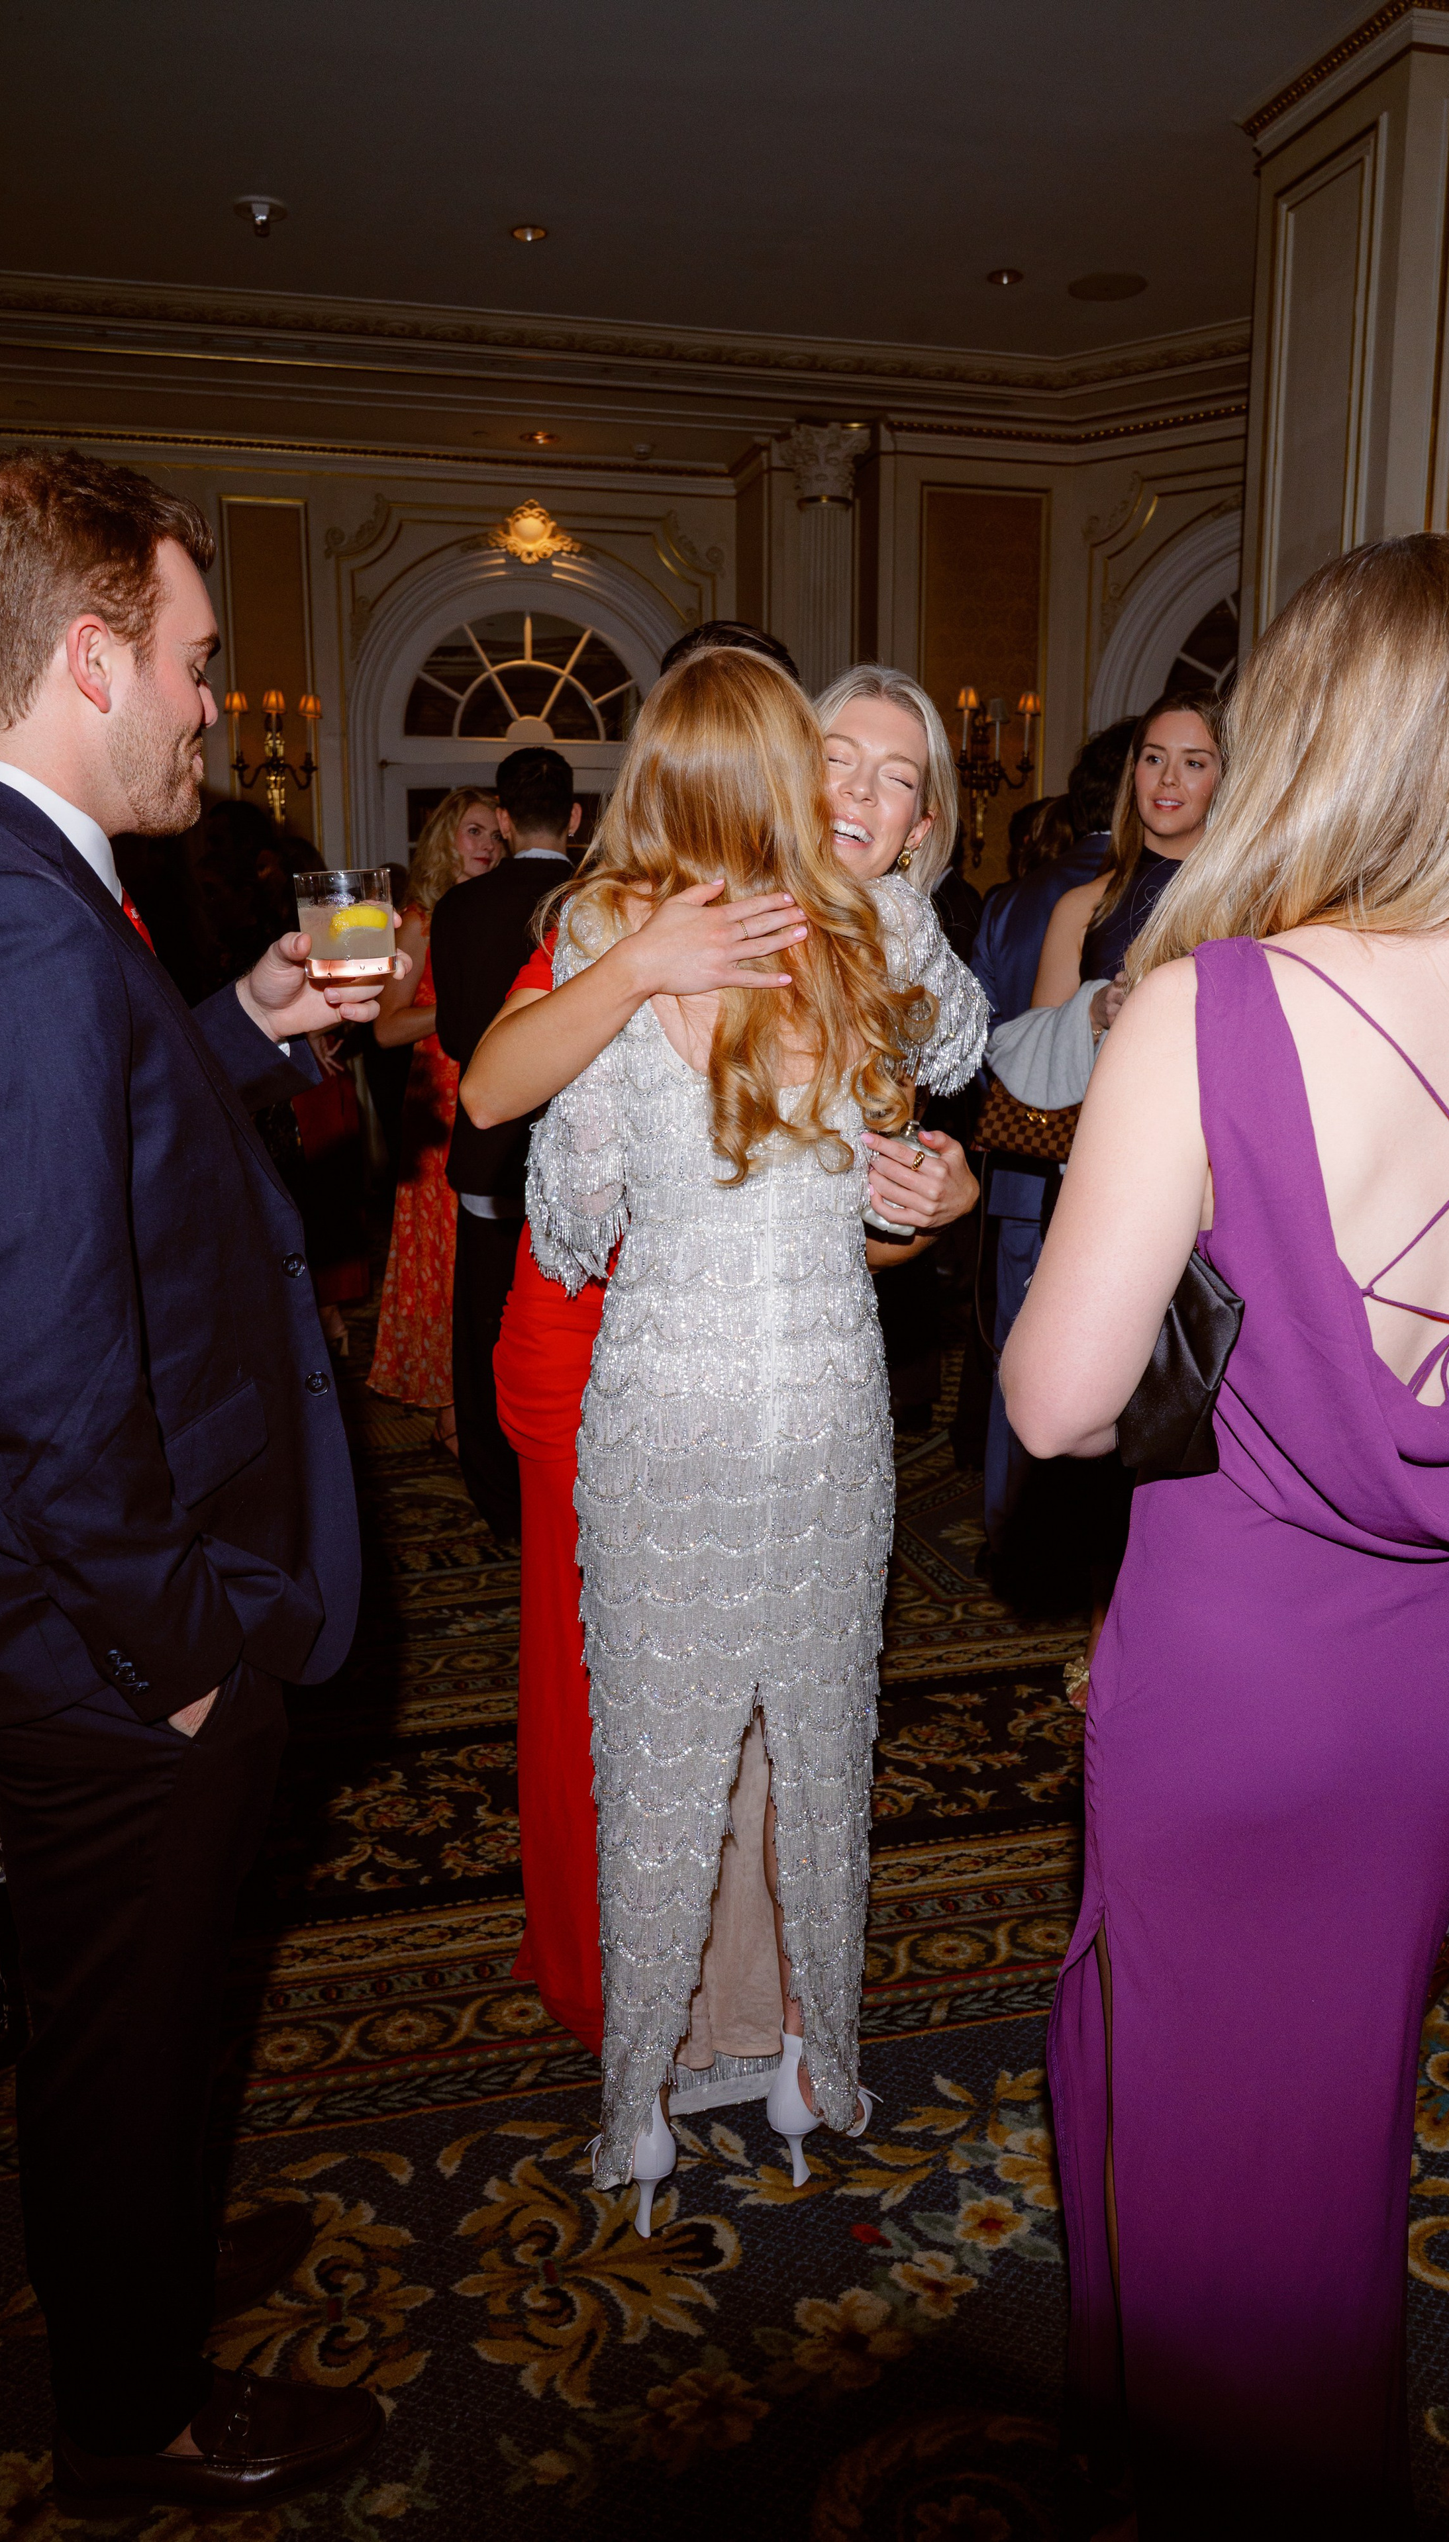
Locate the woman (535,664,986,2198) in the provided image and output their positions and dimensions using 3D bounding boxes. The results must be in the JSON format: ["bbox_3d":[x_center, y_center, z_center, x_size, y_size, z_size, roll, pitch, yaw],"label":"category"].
[{"bbox_3d":[0.016,0.193,2.022,0.520,1.725,0.480,-3,11,-13],"label":"woman"}]

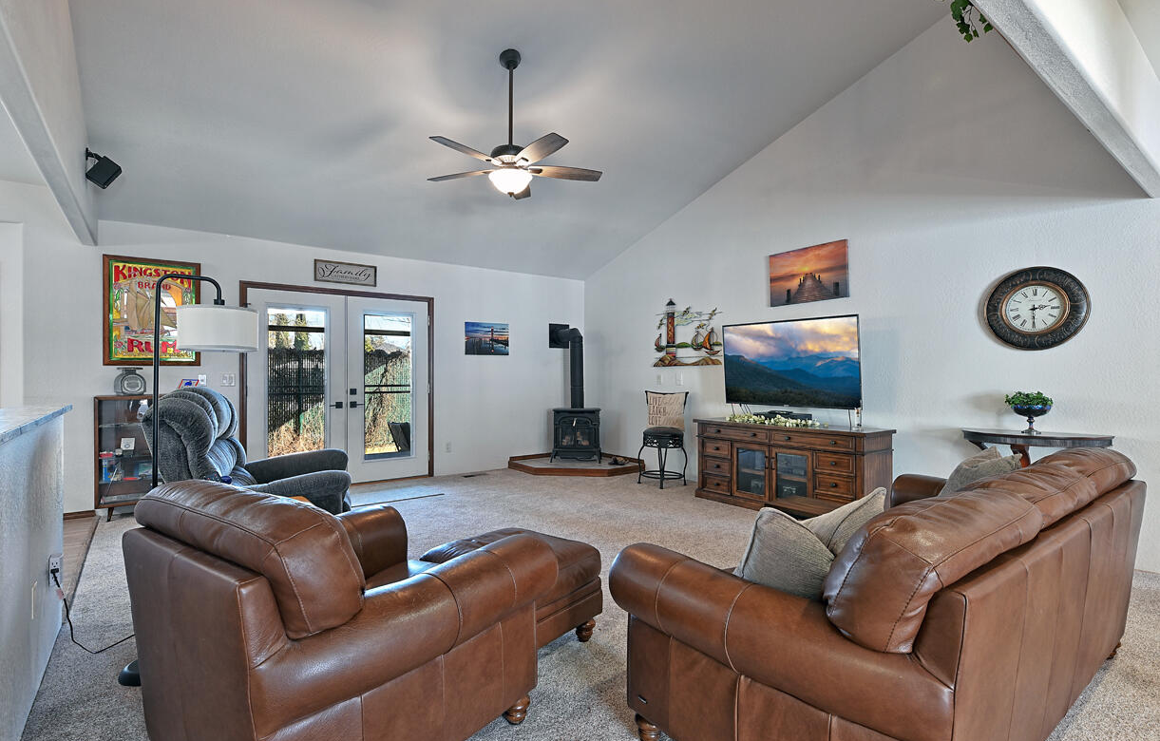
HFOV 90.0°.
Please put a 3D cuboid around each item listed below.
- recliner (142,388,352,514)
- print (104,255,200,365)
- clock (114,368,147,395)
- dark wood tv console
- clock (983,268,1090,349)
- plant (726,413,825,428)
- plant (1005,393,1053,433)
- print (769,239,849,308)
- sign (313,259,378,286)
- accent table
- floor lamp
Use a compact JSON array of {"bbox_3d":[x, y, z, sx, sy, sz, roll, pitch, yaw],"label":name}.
[{"bbox_3d":[-1.964,0.682,3.556,1.020,1.120,1.050,0,0,-23],"label":"recliner"},{"bbox_3d":[-3.744,-0.508,5.097,0.691,0.938,0.035,0,0,-38],"label":"print"},{"bbox_3d":[-3.868,0.095,5.001,0.155,0.230,0.185,-1,-1,41],"label":"clock"},{"bbox_3d":[1.815,0.854,5.137,0.490,0.745,1.720,0,-1,-36],"label":"dark wood tv console"},{"bbox_3d":[3.216,-0.437,4.104,0.060,0.588,0.588,0,0,-38],"label":"clock"},{"bbox_3d":[1.718,0.443,5.263,0.180,0.085,1.000,0,-1,-36],"label":"plant"},{"bbox_3d":[3.108,0.296,4.011,0.260,0.296,0.260,0,0,-38],"label":"plant"},{"bbox_3d":[2.151,-0.895,5.470,0.033,0.513,0.794,0,-2,-38],"label":"print"},{"bbox_3d":[-2.463,-1.021,6.118,0.627,0.223,0.025,0,0,-38],"label":"sign"},{"bbox_3d":[2.980,0.822,3.895,0.350,0.780,0.850,0,-1,-36],"label":"accent table"},{"bbox_3d":[-1.598,0.431,2.378,0.480,1.570,0.300,0,-1,-44],"label":"floor lamp"}]

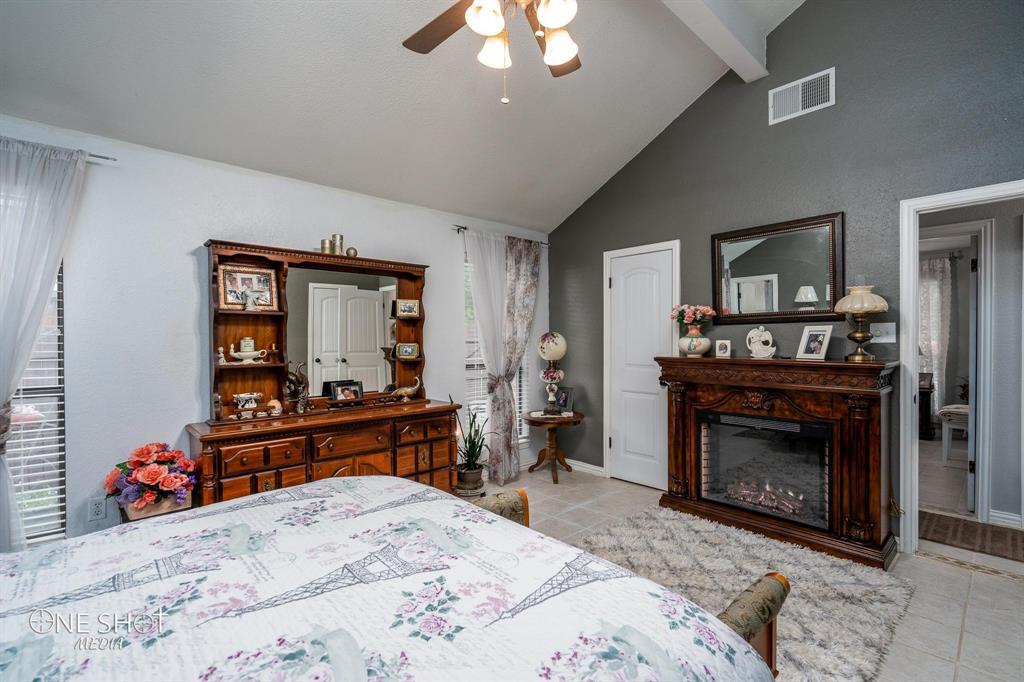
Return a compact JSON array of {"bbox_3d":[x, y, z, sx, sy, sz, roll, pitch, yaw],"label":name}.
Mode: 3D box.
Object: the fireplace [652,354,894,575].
[{"bbox_3d":[1.704,0.696,3.107,0.345,1.132,1.375,0,0,-43],"label":"fireplace"}]

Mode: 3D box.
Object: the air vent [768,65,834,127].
[{"bbox_3d":[1.960,-1.653,3.089,0.020,0.244,0.394,0,0,-43],"label":"air vent"}]

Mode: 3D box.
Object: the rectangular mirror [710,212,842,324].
[{"bbox_3d":[1.834,-0.469,3.194,0.045,0.695,0.845,0,0,-43],"label":"rectangular mirror"}]

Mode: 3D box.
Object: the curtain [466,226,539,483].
[{"bbox_3d":[-0.032,0.147,4.193,0.900,2.230,0.220,0,0,-41],"label":"curtain"}]

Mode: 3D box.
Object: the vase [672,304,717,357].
[{"bbox_3d":[1.390,-0.065,3.475,0.290,0.400,0.310,0,0,-43],"label":"vase"}]

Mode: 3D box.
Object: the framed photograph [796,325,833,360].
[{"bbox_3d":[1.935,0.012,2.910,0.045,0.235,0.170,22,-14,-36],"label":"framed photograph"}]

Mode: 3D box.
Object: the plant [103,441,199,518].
[{"bbox_3d":[-1.955,0.735,2.460,0.385,0.365,0.280,0,0,-41],"label":"plant"}]

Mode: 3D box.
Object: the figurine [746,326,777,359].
[{"bbox_3d":[1.718,0.020,3.139,0.090,0.220,0.190,0,0,-43],"label":"figurine"}]

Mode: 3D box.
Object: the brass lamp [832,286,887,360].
[{"bbox_3d":[2.091,-0.105,2.729,0.268,0.475,0.268,0,0,-43],"label":"brass lamp"}]

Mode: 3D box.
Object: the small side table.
[{"bbox_3d":[0.388,0.979,4.260,0.580,0.567,0.580,0,0,0],"label":"small side table"}]

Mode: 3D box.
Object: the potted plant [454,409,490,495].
[{"bbox_3d":[-0.314,0.915,3.810,0.300,0.690,0.300,0,0,0],"label":"potted plant"}]

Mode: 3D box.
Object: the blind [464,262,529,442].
[{"bbox_3d":[-0.123,0.160,4.353,0.780,1.730,0.060,0,0,-41],"label":"blind"}]

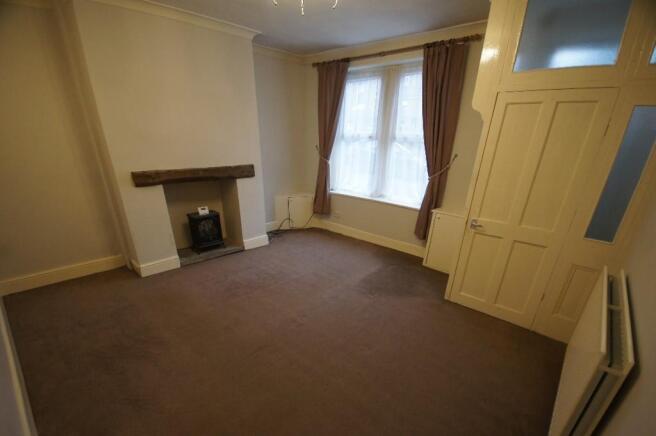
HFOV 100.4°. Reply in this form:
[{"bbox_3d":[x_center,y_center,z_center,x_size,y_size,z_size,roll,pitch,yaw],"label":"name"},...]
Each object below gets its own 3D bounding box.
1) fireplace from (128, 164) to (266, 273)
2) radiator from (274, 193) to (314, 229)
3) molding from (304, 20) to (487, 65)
[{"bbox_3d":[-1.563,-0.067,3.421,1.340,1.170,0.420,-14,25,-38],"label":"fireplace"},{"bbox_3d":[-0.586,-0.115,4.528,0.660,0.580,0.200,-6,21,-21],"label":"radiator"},{"bbox_3d":[0.546,-2.085,3.342,2.478,0.100,0.100,17,25,37],"label":"molding"}]

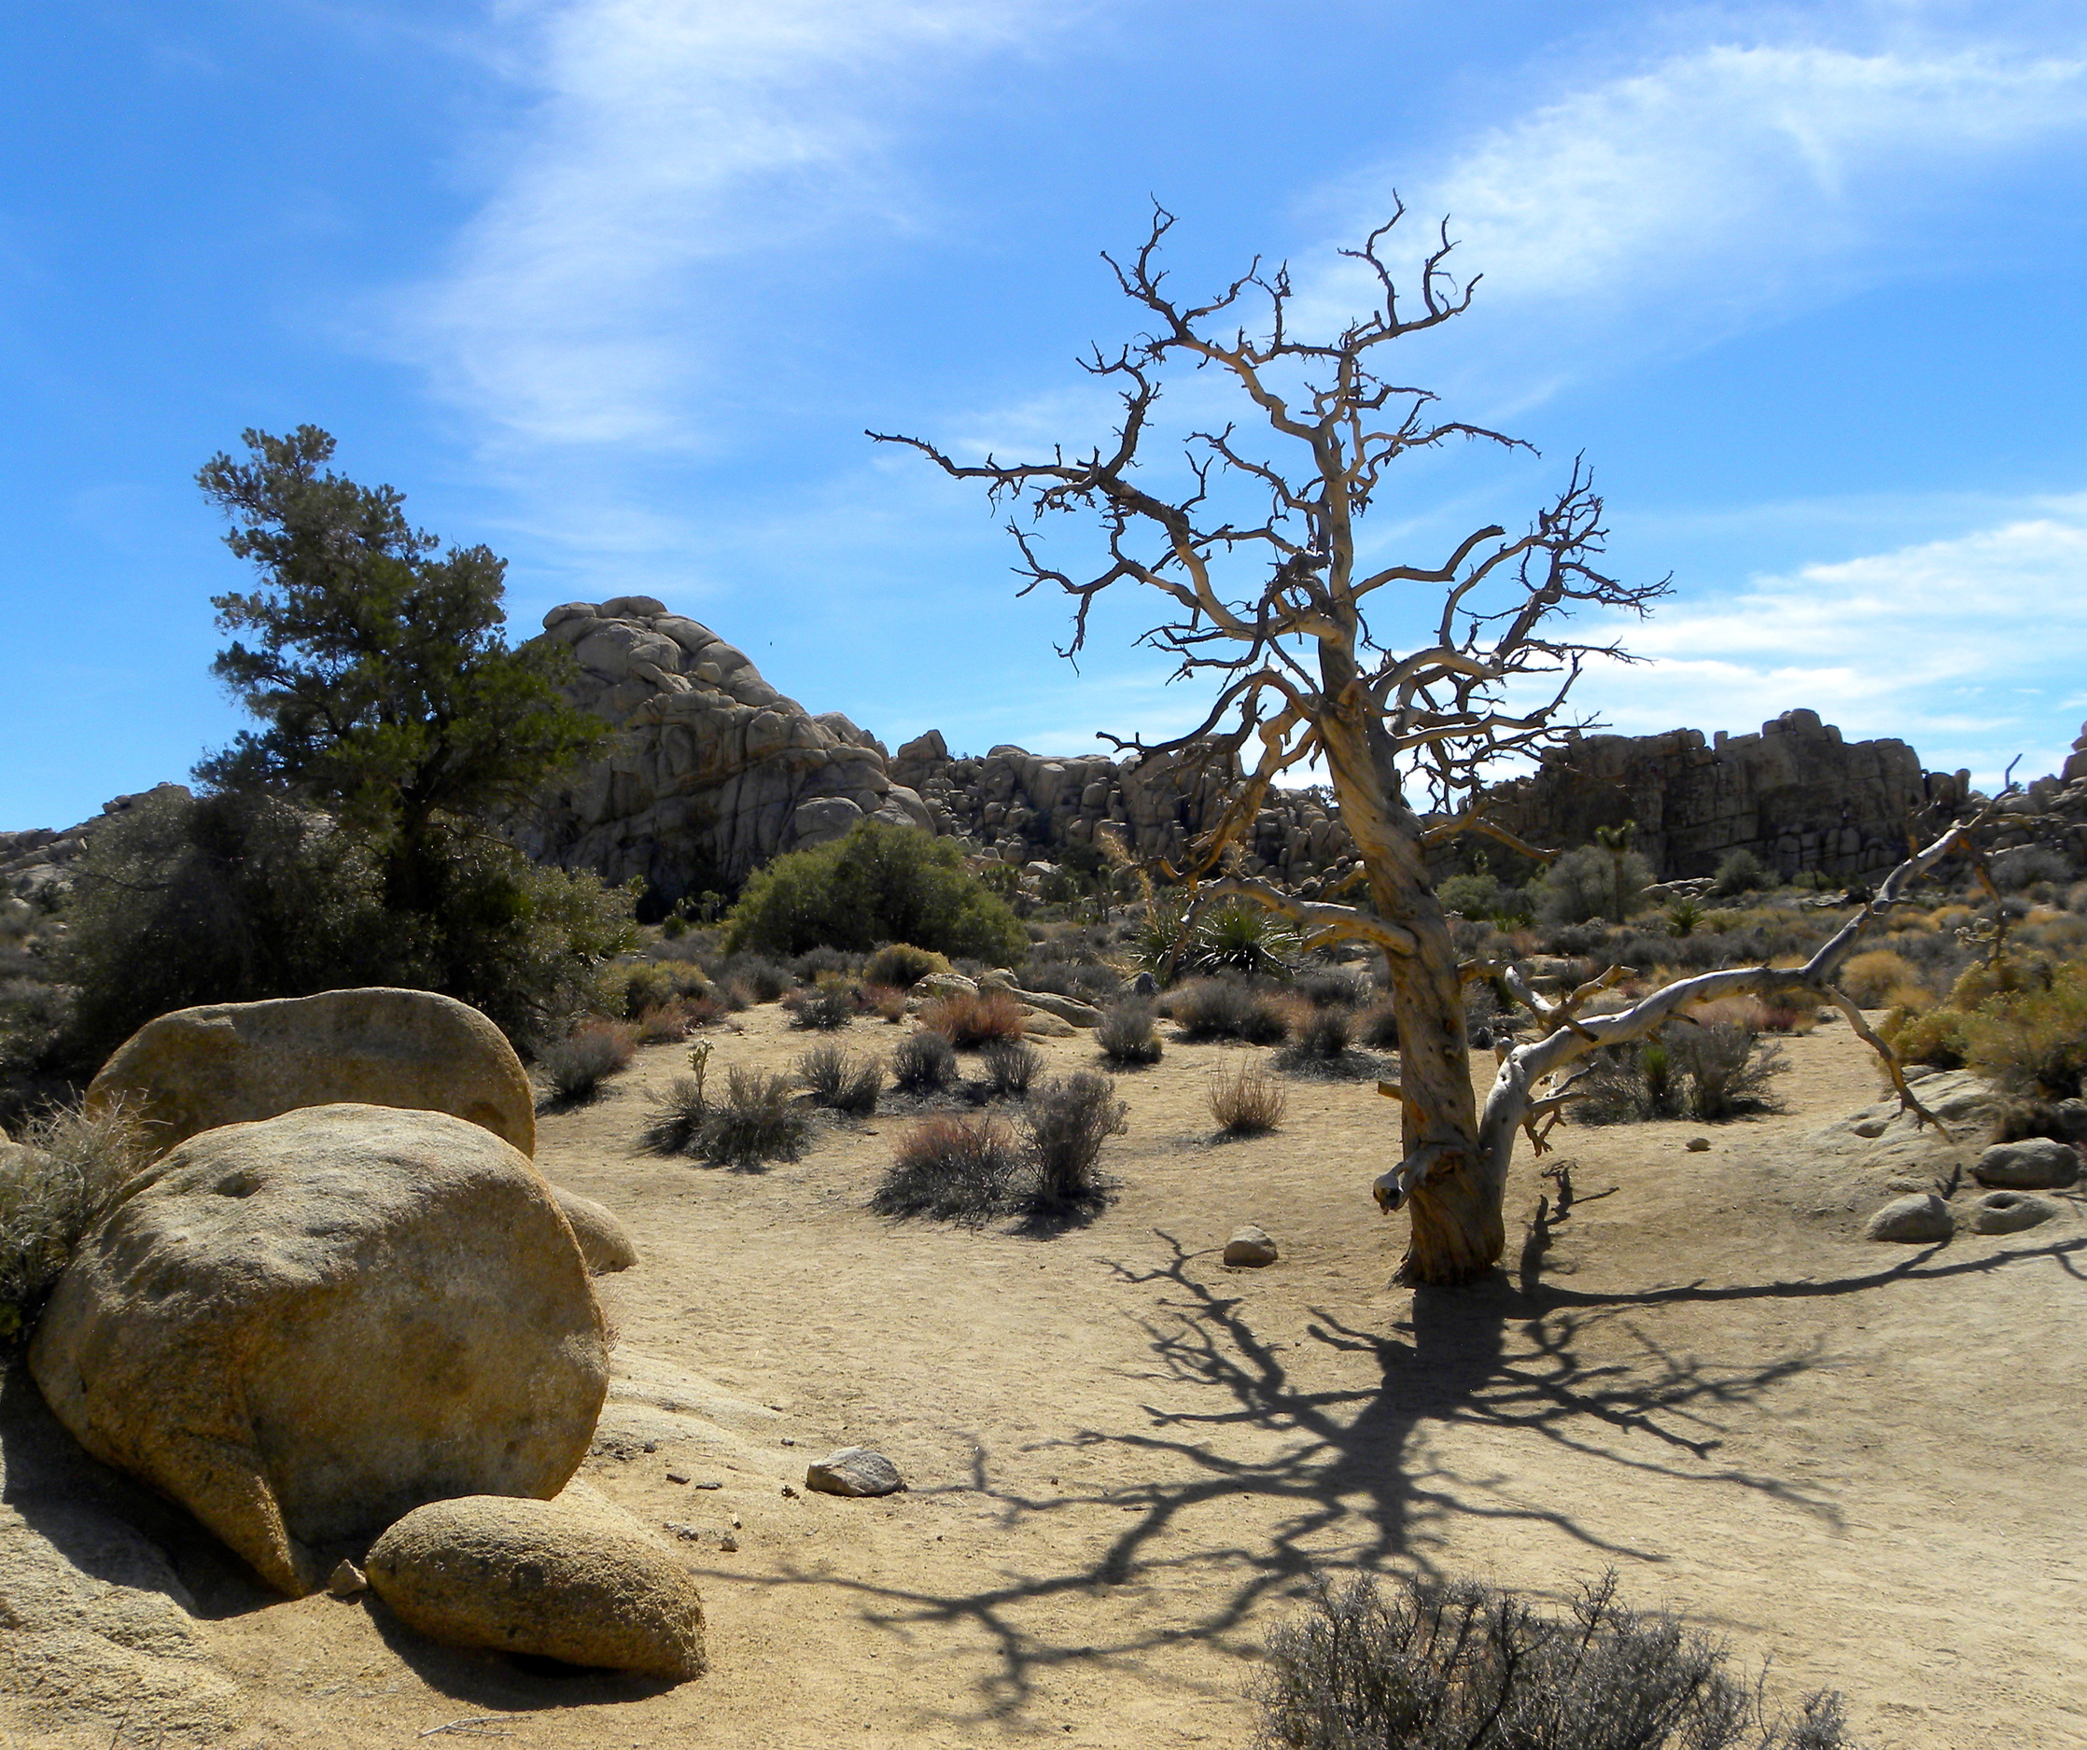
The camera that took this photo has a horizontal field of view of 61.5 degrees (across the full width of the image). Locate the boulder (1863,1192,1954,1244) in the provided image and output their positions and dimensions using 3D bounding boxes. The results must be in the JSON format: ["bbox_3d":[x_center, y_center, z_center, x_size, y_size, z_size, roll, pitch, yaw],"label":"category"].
[{"bbox_3d":[3.751,1.486,7.600,0.395,0.213,0.340,0,0,0],"label":"boulder"}]

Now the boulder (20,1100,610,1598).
[{"bbox_3d":[-1.860,1.080,4.450,1.450,1.030,1.200,0,0,0],"label":"boulder"}]

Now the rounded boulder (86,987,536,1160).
[{"bbox_3d":[-3.136,0.980,7.500,1.920,1.050,1.200,0,0,0],"label":"rounded boulder"}]

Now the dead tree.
[{"bbox_3d":[1.720,-0.630,7.500,4.900,4.450,3.000,0,0,0],"label":"dead tree"}]

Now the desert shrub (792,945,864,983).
[{"bbox_3d":[-3.007,1.274,24.500,0.994,0.586,0.914,0,0,0],"label":"desert shrub"}]

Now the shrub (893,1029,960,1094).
[{"bbox_3d":[-0.872,1.397,13.100,0.504,0.456,0.480,0,0,0],"label":"shrub"}]

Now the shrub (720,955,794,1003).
[{"bbox_3d":[-3.674,1.334,22.500,0.913,0.619,0.850,0,0,0],"label":"shrub"}]

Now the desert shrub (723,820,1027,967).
[{"bbox_3d":[-3.175,0.360,33.000,5.698,2.691,4.800,0,0,0],"label":"desert shrub"}]

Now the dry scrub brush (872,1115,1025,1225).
[{"bbox_3d":[-0.469,1.428,8.500,0.740,0.480,0.640,0,0,0],"label":"dry scrub brush"}]

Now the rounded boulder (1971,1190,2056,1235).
[{"bbox_3d":[4.289,1.491,7.750,0.380,0.180,0.330,0,0,0],"label":"rounded boulder"}]

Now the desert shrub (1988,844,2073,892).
[{"bbox_3d":[33.826,-0.250,60.000,2.808,1.685,2.584,0,0,0],"label":"desert shrub"}]

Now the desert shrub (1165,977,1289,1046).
[{"bbox_3d":[1.838,1.338,17.500,1.256,0.655,1.156,0,0,0],"label":"desert shrub"}]

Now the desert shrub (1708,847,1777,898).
[{"bbox_3d":[27.125,-0.106,68.000,2.688,1.980,2.473,0,0,0],"label":"desert shrub"}]

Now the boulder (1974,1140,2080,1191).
[{"bbox_3d":[4.854,1.435,8.650,0.520,0.240,0.400,0,0,0],"label":"boulder"}]

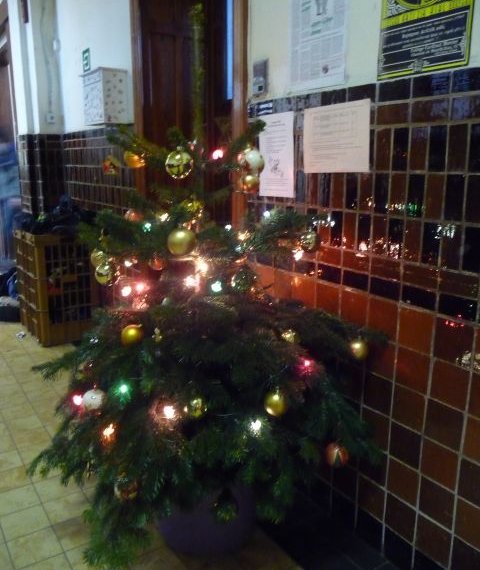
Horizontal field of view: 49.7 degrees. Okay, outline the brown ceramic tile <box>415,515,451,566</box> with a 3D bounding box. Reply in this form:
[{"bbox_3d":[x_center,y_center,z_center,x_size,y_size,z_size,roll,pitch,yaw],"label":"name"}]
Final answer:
[{"bbox_3d":[0.573,0.753,1.522,0.010,0.120,0.119,-9,16,-31],"label":"brown ceramic tile"}]

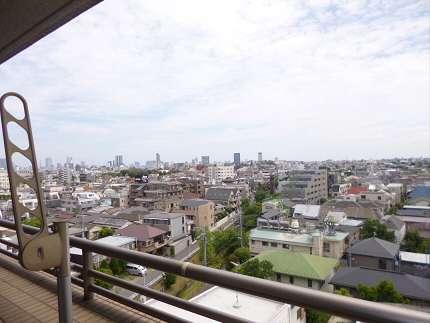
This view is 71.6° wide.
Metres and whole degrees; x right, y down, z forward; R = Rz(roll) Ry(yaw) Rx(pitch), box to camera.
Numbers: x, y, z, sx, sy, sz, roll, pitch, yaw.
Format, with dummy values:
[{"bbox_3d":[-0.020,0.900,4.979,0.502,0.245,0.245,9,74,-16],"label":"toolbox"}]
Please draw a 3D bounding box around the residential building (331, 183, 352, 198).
[{"bbox_3d":[71.480,16.515,169.211,5.200,8.000,15.000,-1,0,43],"label":"residential building"}]

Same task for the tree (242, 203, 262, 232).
[{"bbox_3d":[11.947,17.678,94.998,6.200,8.900,6.200,-2,-1,0],"label":"tree"}]

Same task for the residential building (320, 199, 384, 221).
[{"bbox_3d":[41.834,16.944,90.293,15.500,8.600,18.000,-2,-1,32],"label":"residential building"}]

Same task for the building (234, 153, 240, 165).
[{"bbox_3d":[102.910,-4.722,1400.031,26.000,64.000,26.000,-2,0,4],"label":"building"}]

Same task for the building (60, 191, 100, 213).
[{"bbox_3d":[-56.206,19.051,125.307,8.600,11.300,12.400,-2,0,19],"label":"building"}]

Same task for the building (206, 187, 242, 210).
[{"bbox_3d":[3.860,17.883,137.576,12.500,9.800,11.000,-2,-1,33],"label":"building"}]

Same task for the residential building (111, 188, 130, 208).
[{"bbox_3d":[-44.513,18.664,139.908,5.600,11.600,6.900,-2,0,19],"label":"residential building"}]

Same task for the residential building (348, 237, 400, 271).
[{"bbox_3d":[27.803,17.305,52.285,7.200,7.900,7.800,-2,-1,34],"label":"residential building"}]

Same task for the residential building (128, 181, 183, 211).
[{"bbox_3d":[-23.875,15.408,119.862,14.500,13.000,19.000,-1,0,26],"label":"residential building"}]

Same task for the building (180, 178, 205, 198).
[{"bbox_3d":[-13.252,17.317,182.887,11.000,12.800,10.500,-2,-1,25],"label":"building"}]

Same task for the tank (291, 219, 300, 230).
[{"bbox_3d":[17.137,13.515,63.500,1.700,2.100,1.700,-2,-1,33],"label":"tank"}]

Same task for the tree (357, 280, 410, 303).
[{"bbox_3d":[21.315,18.784,37.396,6.000,6.700,5.300,-2,0,0],"label":"tree"}]

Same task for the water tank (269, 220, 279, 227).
[{"bbox_3d":[12.307,12.822,61.765,2.000,1.100,1.000,-1,0,25],"label":"water tank"}]

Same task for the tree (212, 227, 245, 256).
[{"bbox_3d":[3.229,19.569,73.895,7.800,6.500,7.500,-2,0,0],"label":"tree"}]

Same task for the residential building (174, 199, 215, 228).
[{"bbox_3d":[-7.151,18.377,106.347,9.000,8.800,12.500,-2,-1,20],"label":"residential building"}]

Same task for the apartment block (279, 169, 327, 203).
[{"bbox_3d":[45.161,12.535,150.325,13.000,16.700,31.000,-1,0,36],"label":"apartment block"}]

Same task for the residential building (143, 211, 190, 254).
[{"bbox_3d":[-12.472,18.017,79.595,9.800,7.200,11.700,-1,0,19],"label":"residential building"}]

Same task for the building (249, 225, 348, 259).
[{"bbox_3d":[16.763,17.448,60.552,17.500,7.300,8.000,-1,0,25],"label":"building"}]

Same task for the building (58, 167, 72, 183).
[{"bbox_3d":[-197.957,18.769,394.998,15.000,24.500,12.000,-2,-1,20],"label":"building"}]

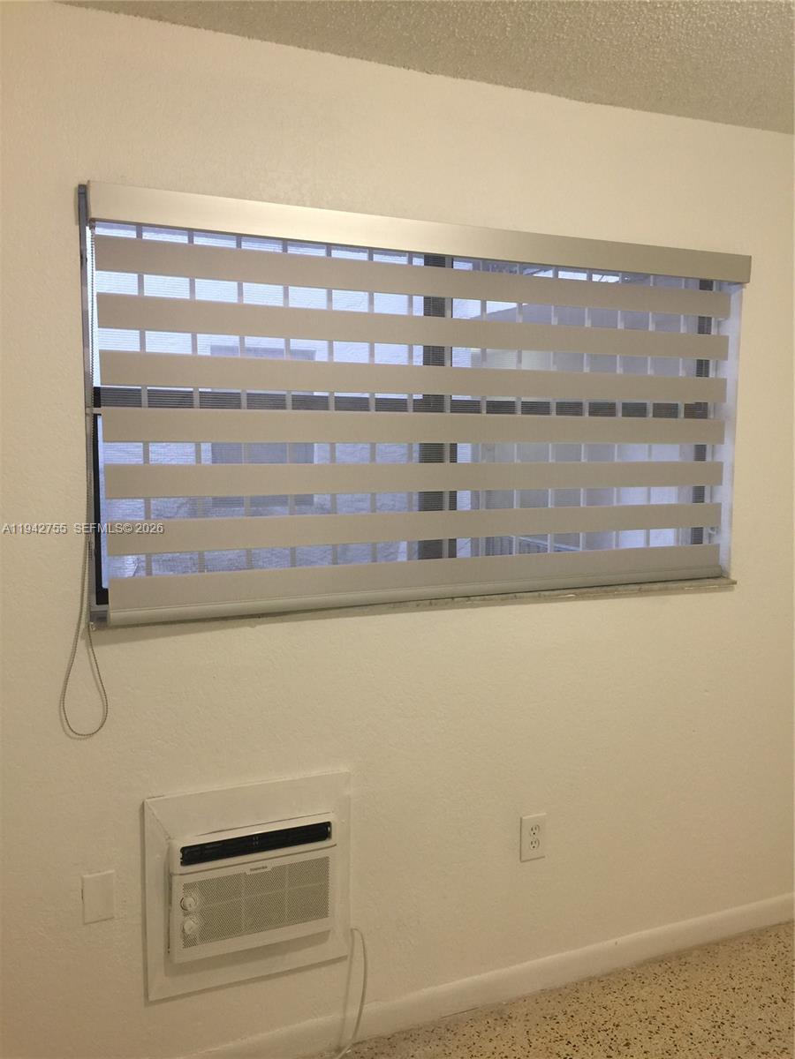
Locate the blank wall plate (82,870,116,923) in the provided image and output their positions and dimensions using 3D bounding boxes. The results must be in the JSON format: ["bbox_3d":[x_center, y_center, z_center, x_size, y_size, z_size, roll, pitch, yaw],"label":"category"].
[{"bbox_3d":[-0.677,0.836,2.016,0.070,0.115,0.009,-2,6,-23],"label":"blank wall plate"}]

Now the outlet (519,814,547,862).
[{"bbox_3d":[0.379,0.860,2.476,0.079,0.125,0.010,-2,6,-23],"label":"outlet"}]

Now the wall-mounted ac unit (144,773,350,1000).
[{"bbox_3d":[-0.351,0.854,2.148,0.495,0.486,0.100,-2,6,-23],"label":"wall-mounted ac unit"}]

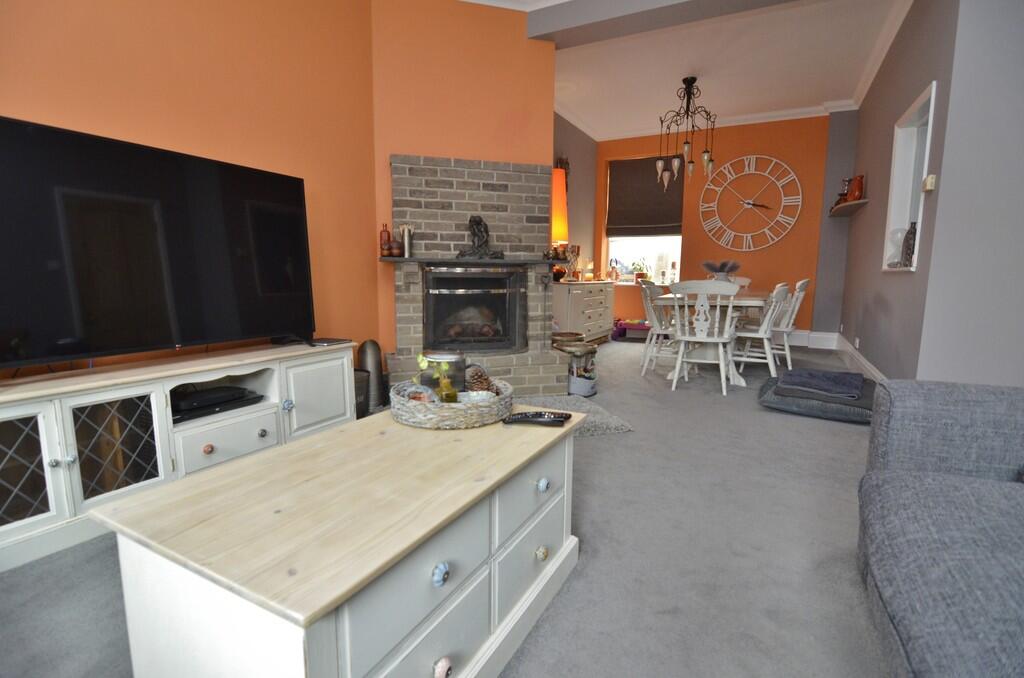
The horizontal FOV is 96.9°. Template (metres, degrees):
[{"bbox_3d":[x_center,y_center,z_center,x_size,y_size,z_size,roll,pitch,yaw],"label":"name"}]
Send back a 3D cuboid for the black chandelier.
[{"bbox_3d":[1.881,-2.209,4.883,0.577,1.157,0.577,4,9,30],"label":"black chandelier"}]

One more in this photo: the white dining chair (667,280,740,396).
[{"bbox_3d":[1.578,-0.027,3.712,0.490,0.890,0.540,4,8,25],"label":"white dining chair"}]

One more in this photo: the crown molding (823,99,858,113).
[{"bbox_3d":[4.066,-2.867,5.611,0.400,0.110,0.120,4,9,30],"label":"crown molding"}]

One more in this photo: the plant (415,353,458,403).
[{"bbox_3d":[-0.228,0.133,1.382,0.130,0.187,0.100,-1,8,-8],"label":"plant"}]

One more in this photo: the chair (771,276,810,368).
[{"bbox_3d":[2.667,-0.152,4.685,0.540,0.890,0.480,2,8,14],"label":"chair"}]

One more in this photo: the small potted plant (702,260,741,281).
[{"bbox_3d":[2.014,-0.582,4.399,0.340,0.353,0.310,4,9,30],"label":"small potted plant"}]

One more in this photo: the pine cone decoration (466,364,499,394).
[{"bbox_3d":[-0.094,0.134,1.451,0.100,0.100,0.100,-1,8,-8],"label":"pine cone decoration"}]

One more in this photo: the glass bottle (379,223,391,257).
[{"bbox_3d":[-0.868,-0.676,3.100,0.065,0.230,0.065,-2,8,-15],"label":"glass bottle"}]

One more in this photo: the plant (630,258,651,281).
[{"bbox_3d":[2.054,-1.086,7.257,0.300,0.395,0.270,4,9,30],"label":"plant"}]

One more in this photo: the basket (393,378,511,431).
[{"bbox_3d":[-0.190,0.188,1.417,0.375,0.080,0.350,-1,8,-8],"label":"basket"}]

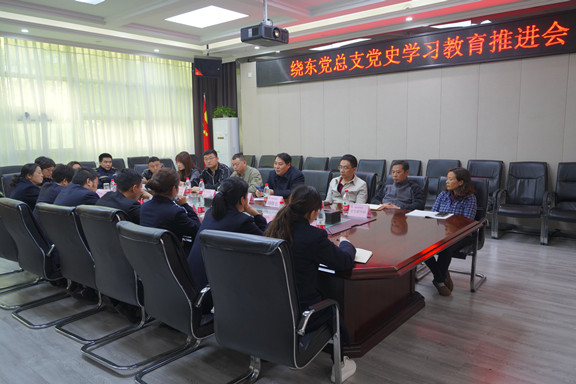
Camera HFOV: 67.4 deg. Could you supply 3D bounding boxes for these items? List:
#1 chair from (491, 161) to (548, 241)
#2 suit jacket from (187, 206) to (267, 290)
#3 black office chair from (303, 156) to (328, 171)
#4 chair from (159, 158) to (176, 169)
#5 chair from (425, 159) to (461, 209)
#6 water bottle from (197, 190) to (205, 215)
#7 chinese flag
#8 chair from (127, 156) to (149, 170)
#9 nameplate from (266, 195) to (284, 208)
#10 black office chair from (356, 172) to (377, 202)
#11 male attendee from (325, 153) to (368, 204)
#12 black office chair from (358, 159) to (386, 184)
[{"bbox_3d":[3.292,0.115,6.052,0.600,1.060,0.660,5,10,39],"label":"chair"},{"bbox_3d":[-0.390,0.395,2.874,0.500,0.593,0.580,5,10,39],"label":"suit jacket"},{"bbox_3d":[0.447,-0.154,8.379,0.600,1.060,0.660,5,10,39],"label":"black office chair"},{"bbox_3d":[-2.579,-0.289,9.758,0.660,1.003,0.600,5,10,39],"label":"chair"},{"bbox_3d":[2.342,0.039,6.682,0.600,1.011,0.680,5,10,39],"label":"chair"},{"bbox_3d":[-0.816,0.117,4.043,0.066,0.235,0.066,-1,8,0],"label":"water bottle"},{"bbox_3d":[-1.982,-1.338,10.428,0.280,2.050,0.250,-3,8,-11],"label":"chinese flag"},{"bbox_3d":[-2.750,-0.100,8.514,0.650,1.050,0.600,5,10,39],"label":"chair"},{"bbox_3d":[-0.133,0.108,4.537,0.200,0.090,0.080,6,11,40],"label":"nameplate"},{"bbox_3d":[0.722,0.296,5.142,0.630,1.010,0.570,-9,11,-42],"label":"black office chair"},{"bbox_3d":[0.602,0.203,4.925,0.560,1.260,0.820,7,11,43],"label":"male attendee"},{"bbox_3d":[1.324,-0.022,7.319,0.570,1.000,0.630,6,11,40],"label":"black office chair"}]

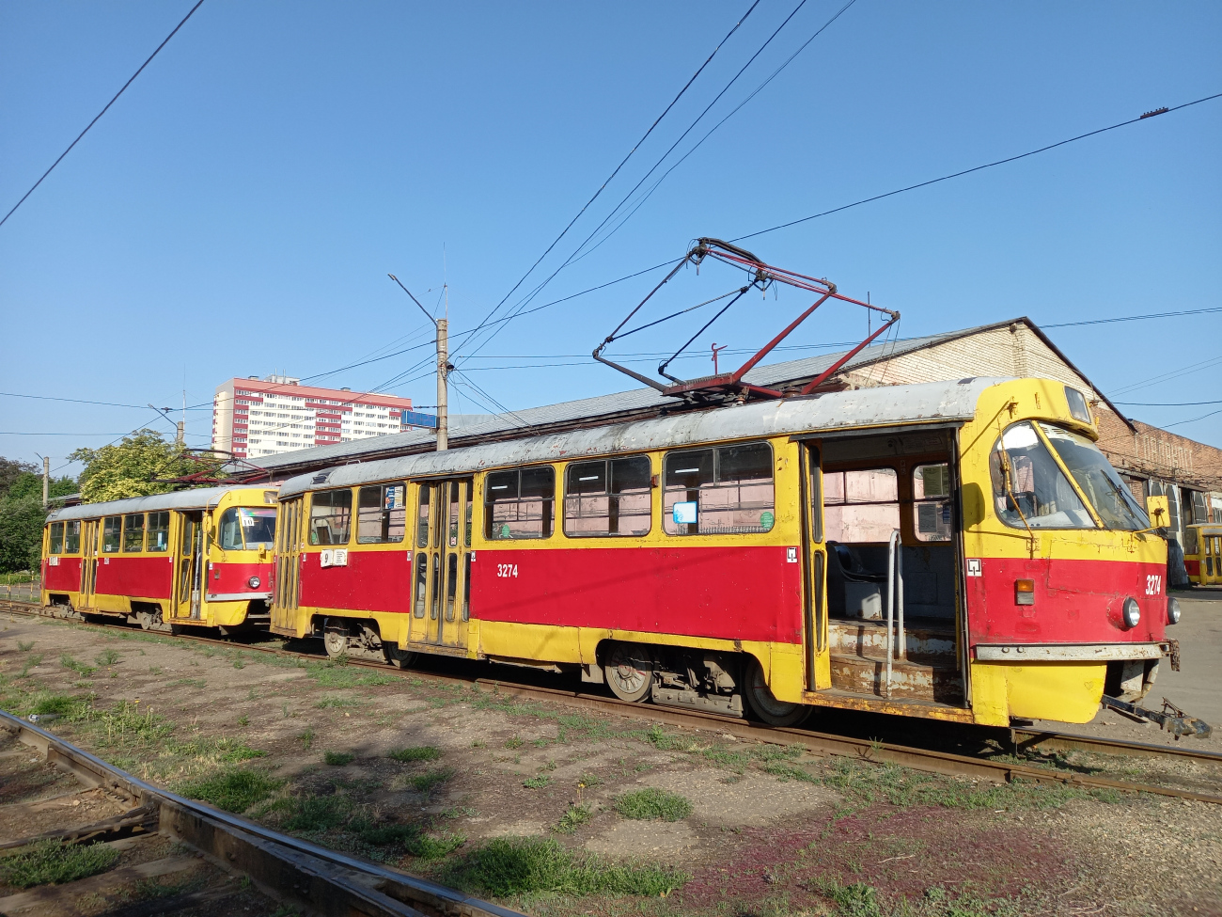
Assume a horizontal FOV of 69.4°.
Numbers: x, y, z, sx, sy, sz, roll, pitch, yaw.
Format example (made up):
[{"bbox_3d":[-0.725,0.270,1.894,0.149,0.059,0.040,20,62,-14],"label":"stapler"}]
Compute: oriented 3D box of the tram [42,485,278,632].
[{"bbox_3d":[-11.400,2.580,22.100,14.000,3.100,2.500,-6,-9,43],"label":"tram"}]

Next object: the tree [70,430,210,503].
[{"bbox_3d":[-22.900,2.600,43.000,7.200,8.000,7.000,4,-8,-29],"label":"tree"}]

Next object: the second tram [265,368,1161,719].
[{"bbox_3d":[-0.735,1.310,11.640,2.500,3.100,14.000,7,-10,-44],"label":"second tram"}]

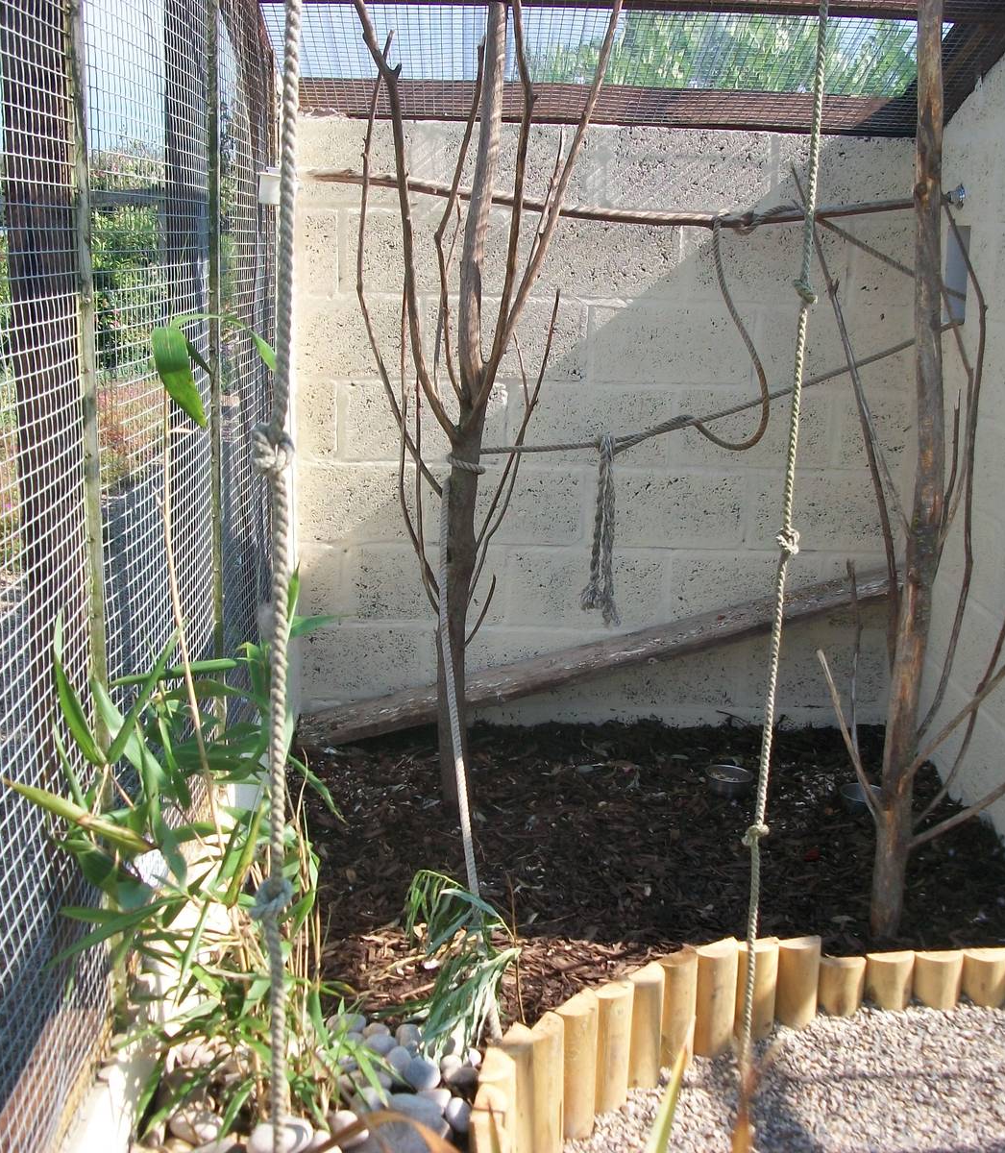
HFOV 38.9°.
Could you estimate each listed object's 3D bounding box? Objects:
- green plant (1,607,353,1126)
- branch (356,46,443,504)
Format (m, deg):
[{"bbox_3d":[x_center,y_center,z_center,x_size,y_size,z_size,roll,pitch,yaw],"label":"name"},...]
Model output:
[{"bbox_3d":[-0.436,0.446,2.110,0.380,0.860,0.500,1,13,-2],"label":"green plant"},{"bbox_3d":[-0.227,-0.672,3.186,0.197,0.979,0.110,1,13,-2],"label":"branch"}]

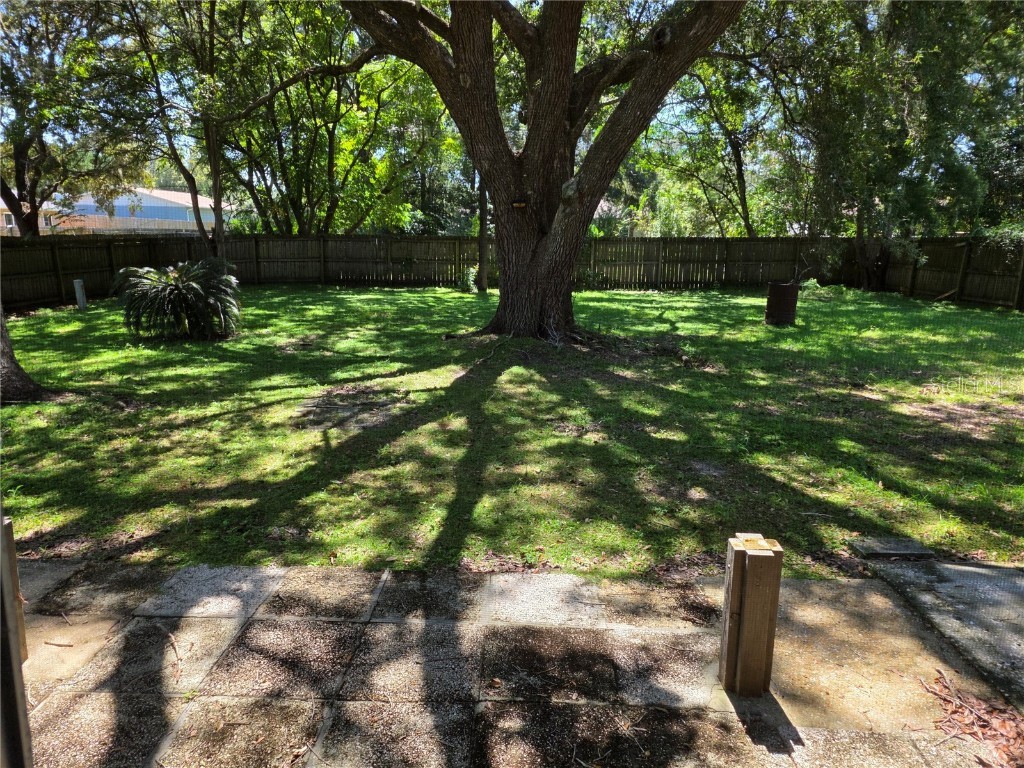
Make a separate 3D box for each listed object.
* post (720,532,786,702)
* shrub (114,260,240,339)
[{"bbox_3d":[0.864,0.843,2.476,0.165,0.554,0.165,1,12,4],"label":"post"},{"bbox_3d":[-5.735,-1.462,11.700,1.970,1.240,1.950,-6,14,-25],"label":"shrub"}]

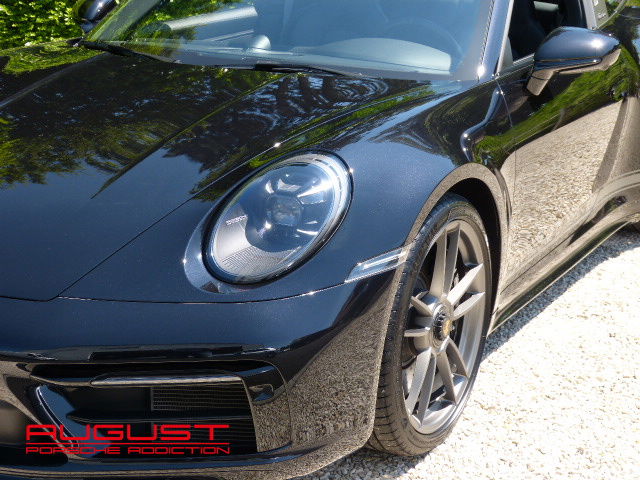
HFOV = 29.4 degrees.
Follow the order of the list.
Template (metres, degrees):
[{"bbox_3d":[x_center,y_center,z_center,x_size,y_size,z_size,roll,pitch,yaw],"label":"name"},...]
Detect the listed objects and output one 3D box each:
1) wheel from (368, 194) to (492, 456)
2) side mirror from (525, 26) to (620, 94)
[{"bbox_3d":[0.217,0.204,3.096,0.245,0.675,0.675,8,18,27],"label":"wheel"},{"bbox_3d":[0.747,-0.529,3.636,0.250,0.195,0.140,8,18,29],"label":"side mirror"}]

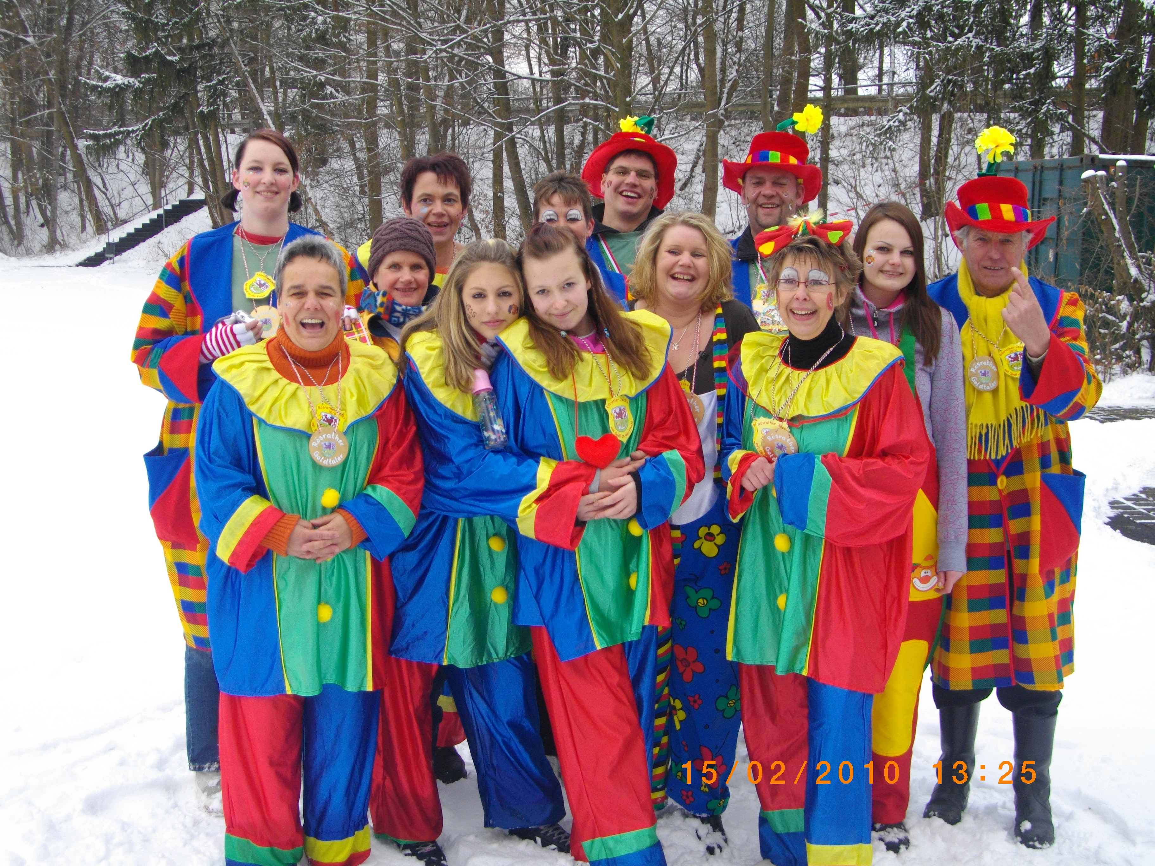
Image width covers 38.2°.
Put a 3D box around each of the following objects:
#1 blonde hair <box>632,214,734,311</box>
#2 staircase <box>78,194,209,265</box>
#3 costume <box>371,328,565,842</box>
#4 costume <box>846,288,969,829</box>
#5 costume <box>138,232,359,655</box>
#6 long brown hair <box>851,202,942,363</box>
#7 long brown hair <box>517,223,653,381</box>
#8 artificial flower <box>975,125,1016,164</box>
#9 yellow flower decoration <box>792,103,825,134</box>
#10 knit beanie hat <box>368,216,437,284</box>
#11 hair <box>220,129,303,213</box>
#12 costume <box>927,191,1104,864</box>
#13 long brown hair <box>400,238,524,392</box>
[{"bbox_3d":[0.260,-0.426,4.149,0.255,0.250,0.240,0,7,-6],"label":"blonde hair"},{"bbox_3d":[-14.471,-6.693,55.599,1.600,2.200,4.300,6,9,39],"label":"staircase"},{"bbox_3d":[-0.262,0.400,4.129,0.510,1.300,0.400,-1,7,-12],"label":"costume"},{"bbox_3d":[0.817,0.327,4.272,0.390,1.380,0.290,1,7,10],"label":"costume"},{"bbox_3d":[-0.882,-0.011,4.526,0.600,1.130,0.420,-1,7,-11],"label":"costume"},{"bbox_3d":[0.794,-0.375,4.155,0.230,0.395,0.250,0,7,1],"label":"long brown hair"},{"bbox_3d":[0.018,-0.300,3.822,0.310,0.350,0.270,1,7,2],"label":"long brown hair"},{"bbox_3d":[1.043,-0.720,4.163,0.100,0.090,0.075,1,7,5],"label":"artificial flower"},{"bbox_3d":[0.650,-0.885,4.707,0.090,0.085,0.070,0,7,0],"label":"yellow flower decoration"},{"bbox_3d":[-0.462,-0.485,4.404,0.185,0.180,0.210,0,7,-3],"label":"knit beanie hat"},{"bbox_3d":[-0.844,-0.700,4.458,0.220,0.220,0.220,-2,7,-16],"label":"hair"},{"bbox_3d":[1.105,0.176,4.358,0.500,1.770,0.420,2,7,13],"label":"costume"},{"bbox_3d":[-0.279,-0.278,4.026,0.285,0.360,0.240,-1,7,-6],"label":"long brown hair"}]

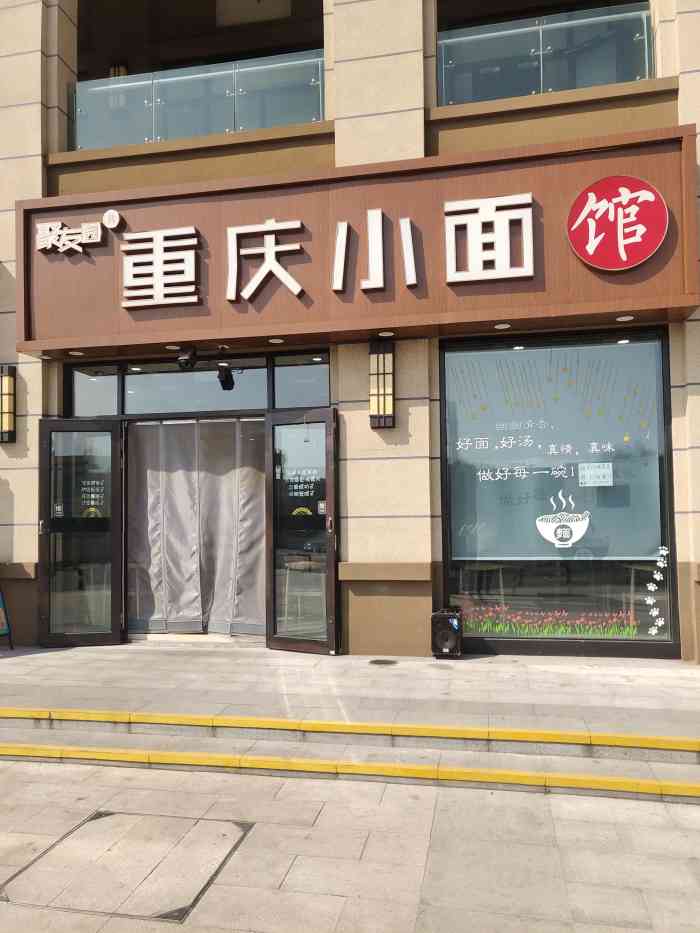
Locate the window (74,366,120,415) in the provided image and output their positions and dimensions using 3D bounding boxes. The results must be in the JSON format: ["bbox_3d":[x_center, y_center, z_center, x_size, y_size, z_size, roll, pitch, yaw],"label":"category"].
[{"bbox_3d":[-2.766,-0.807,8.834,0.540,0.540,0.070,-1,-3,13],"label":"window"}]

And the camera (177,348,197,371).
[{"bbox_3d":[-1.614,-1.067,8.012,0.190,0.210,0.190,-1,-3,13],"label":"camera"}]

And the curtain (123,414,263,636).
[{"bbox_3d":[-1.614,0.631,8.594,1.630,2.280,0.120,-1,-3,13],"label":"curtain"}]

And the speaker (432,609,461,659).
[{"bbox_3d":[0.901,1.539,7.453,0.280,0.445,0.250,-1,-3,13],"label":"speaker"}]

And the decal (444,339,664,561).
[{"bbox_3d":[1.874,-0.126,7.527,1.950,2.000,0.030,-1,-3,13],"label":"decal"}]

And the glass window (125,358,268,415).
[{"bbox_3d":[-1.640,-0.851,8.582,1.620,0.550,0.070,-1,-3,13],"label":"glass window"}]

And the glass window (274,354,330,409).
[{"bbox_3d":[-0.479,-0.881,8.322,0.600,0.560,0.070,-1,-3,13],"label":"glass window"}]

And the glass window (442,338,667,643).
[{"bbox_3d":[1.891,0.201,7.497,2.000,2.770,0.080,-1,-3,13],"label":"glass window"}]

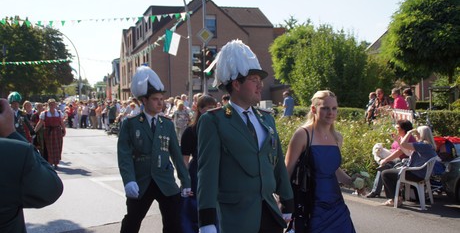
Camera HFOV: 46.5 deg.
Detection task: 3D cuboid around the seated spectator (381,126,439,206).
[{"bbox_3d":[2.697,0.751,8.050,0.820,1.190,0.520,0,2,28],"label":"seated spectator"}]

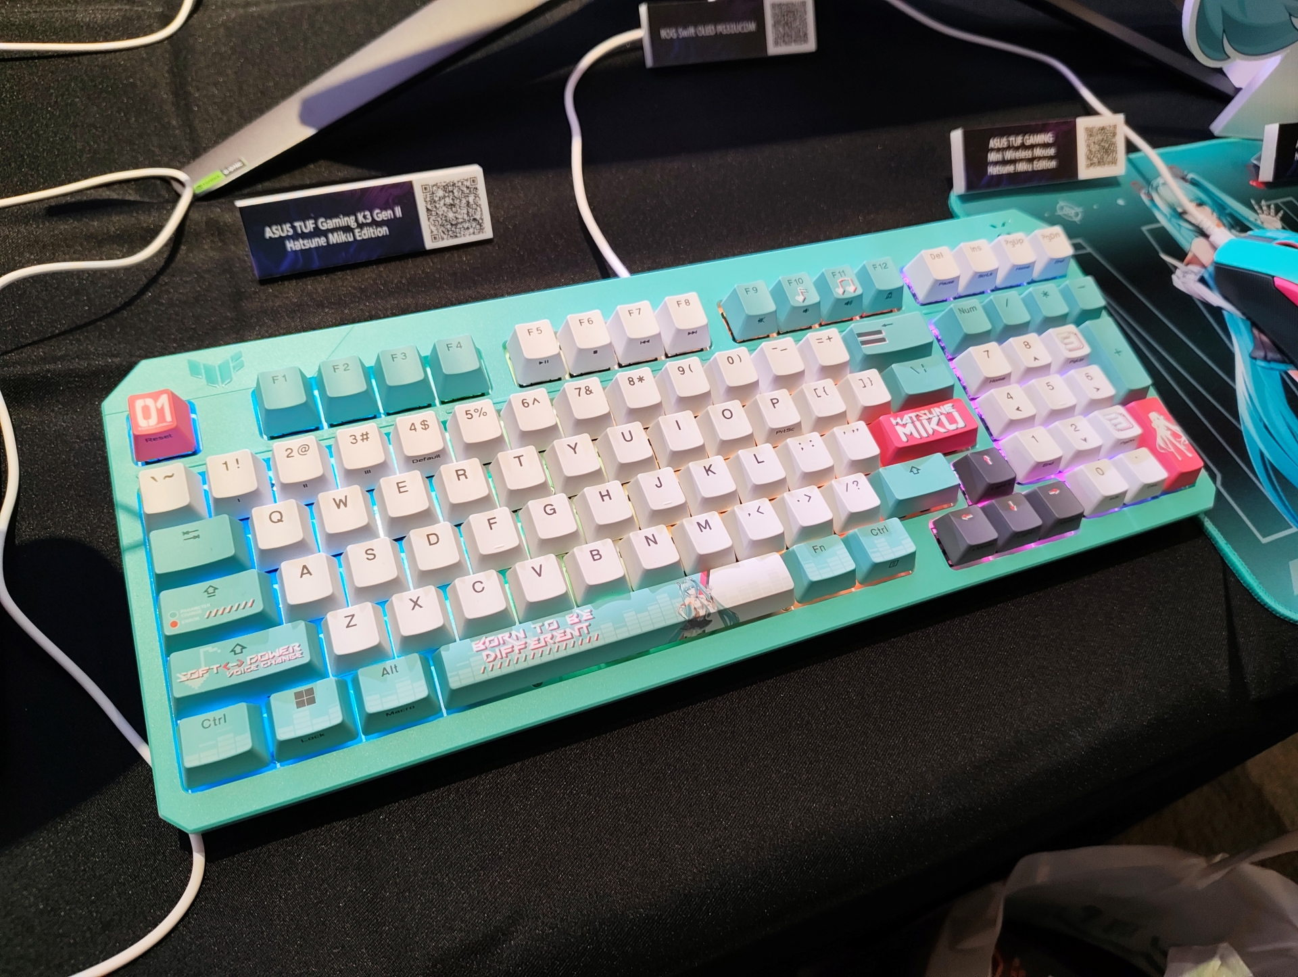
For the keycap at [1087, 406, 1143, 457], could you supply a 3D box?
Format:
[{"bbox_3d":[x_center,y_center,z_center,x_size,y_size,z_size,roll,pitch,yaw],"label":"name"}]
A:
[{"bbox_3d":[0.182,-0.022,0.352,0.018,0.010,0.018,-14,68,-17],"label":"keycap"}]

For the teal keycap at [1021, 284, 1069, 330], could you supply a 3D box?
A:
[{"bbox_3d":[0.163,-0.073,0.372,0.018,0.013,0.018,-14,67,-17],"label":"teal keycap"}]

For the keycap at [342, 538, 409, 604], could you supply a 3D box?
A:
[{"bbox_3d":[-0.084,0.025,0.277,0.018,0.009,0.018,-14,67,-17],"label":"keycap"}]

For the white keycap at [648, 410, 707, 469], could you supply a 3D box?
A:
[{"bbox_3d":[0.011,-0.017,0.315,0.018,0.010,0.018,-14,68,-17],"label":"white keycap"}]

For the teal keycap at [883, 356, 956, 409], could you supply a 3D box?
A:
[{"bbox_3d":[0.104,-0.041,0.345,0.028,0.008,0.018,-14,69,-17],"label":"teal keycap"}]

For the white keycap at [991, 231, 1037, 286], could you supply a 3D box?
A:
[{"bbox_3d":[0.153,-0.096,0.378,0.018,0.011,0.018,-14,69,-17],"label":"white keycap"}]

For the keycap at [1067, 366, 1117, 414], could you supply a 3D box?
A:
[{"bbox_3d":[0.175,-0.039,0.359,0.018,0.009,0.018,-14,68,-17],"label":"keycap"}]

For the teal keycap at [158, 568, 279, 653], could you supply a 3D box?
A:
[{"bbox_3d":[-0.126,0.035,0.263,0.032,0.009,0.018,-14,68,-17],"label":"teal keycap"}]

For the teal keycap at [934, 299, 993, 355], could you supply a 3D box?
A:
[{"bbox_3d":[0.127,-0.065,0.359,0.018,0.010,0.018,-14,69,-17],"label":"teal keycap"}]

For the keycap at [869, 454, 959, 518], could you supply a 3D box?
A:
[{"bbox_3d":[0.097,-0.001,0.325,0.032,0.010,0.018,-14,68,-17],"label":"keycap"}]

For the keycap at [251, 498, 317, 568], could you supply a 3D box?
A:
[{"bbox_3d":[-0.113,0.014,0.276,0.018,0.010,0.018,-14,68,-17],"label":"keycap"}]

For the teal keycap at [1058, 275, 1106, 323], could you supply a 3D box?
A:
[{"bbox_3d":[0.180,-0.078,0.377,0.018,0.012,0.018,-14,68,-17],"label":"teal keycap"}]

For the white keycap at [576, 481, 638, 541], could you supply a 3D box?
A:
[{"bbox_3d":[-0.014,0.007,0.299,0.018,0.009,0.018,-14,68,-17],"label":"white keycap"}]

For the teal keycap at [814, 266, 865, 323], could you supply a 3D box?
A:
[{"bbox_3d":[0.076,-0.077,0.356,0.018,0.011,0.018,-14,68,-17],"label":"teal keycap"}]

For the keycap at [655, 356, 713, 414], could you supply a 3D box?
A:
[{"bbox_3d":[0.014,-0.036,0.324,0.018,0.012,0.018,-14,68,-17],"label":"keycap"}]

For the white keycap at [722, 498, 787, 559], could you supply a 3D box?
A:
[{"bbox_3d":[0.037,0.013,0.306,0.018,0.010,0.018,-14,68,-17],"label":"white keycap"}]

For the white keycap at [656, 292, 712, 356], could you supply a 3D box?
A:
[{"bbox_3d":[0.013,-0.062,0.335,0.018,0.012,0.018,-14,69,-17],"label":"white keycap"}]

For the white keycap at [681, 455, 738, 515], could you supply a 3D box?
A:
[{"bbox_3d":[0.022,-0.001,0.310,0.018,0.009,0.018,-14,68,-17],"label":"white keycap"}]

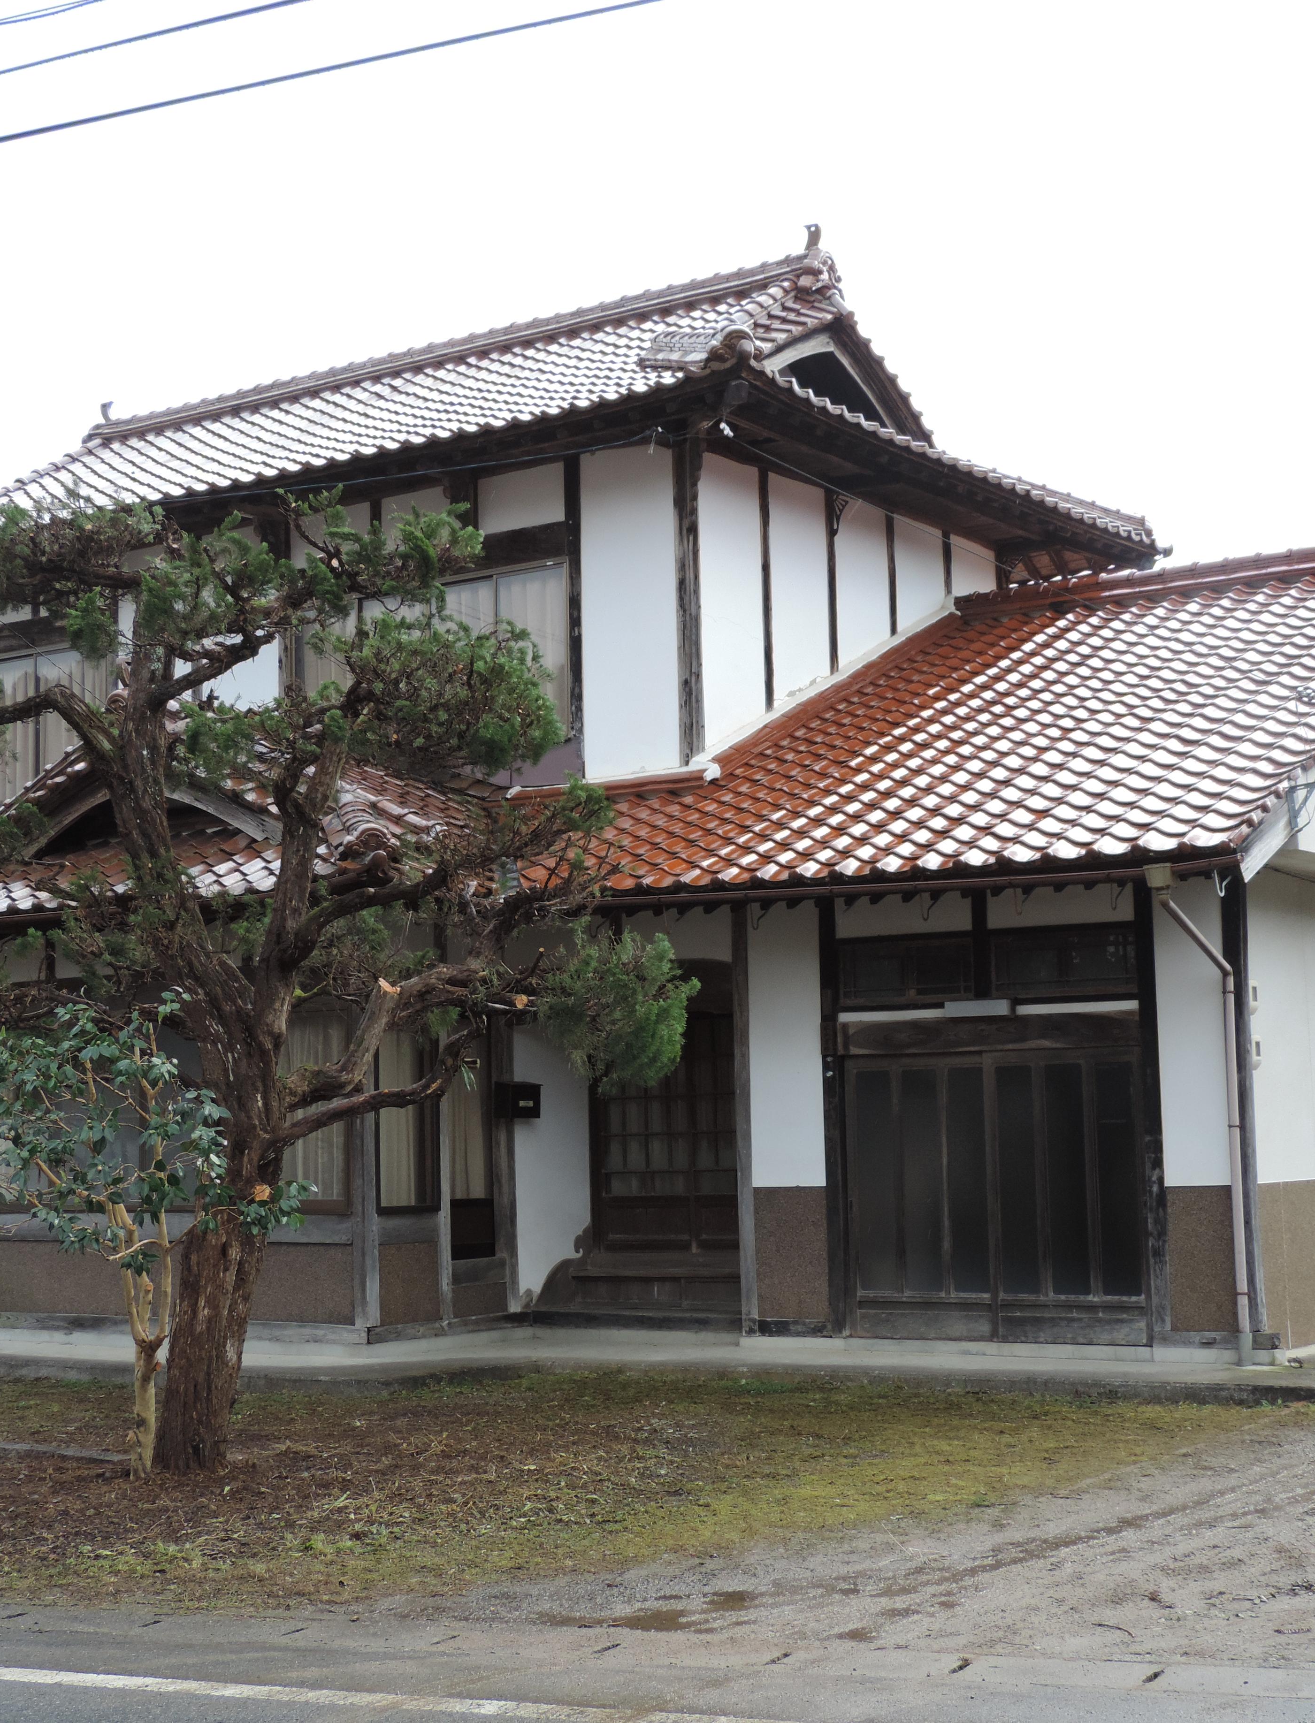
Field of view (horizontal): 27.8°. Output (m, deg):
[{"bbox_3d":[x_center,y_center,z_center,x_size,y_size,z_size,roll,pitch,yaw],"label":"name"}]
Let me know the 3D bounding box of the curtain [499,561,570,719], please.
[{"bbox_3d":[-0.928,-1.600,20.072,0.663,1.359,0.100,-5,-7,34],"label":"curtain"}]

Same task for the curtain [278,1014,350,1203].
[{"bbox_3d":[-2.268,1.598,17.198,0.701,1.202,0.100,-5,-7,34],"label":"curtain"}]

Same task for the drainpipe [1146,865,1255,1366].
[{"bbox_3d":[3.007,1.422,14.600,0.187,2.746,1.046,-5,-7,34],"label":"drainpipe"}]

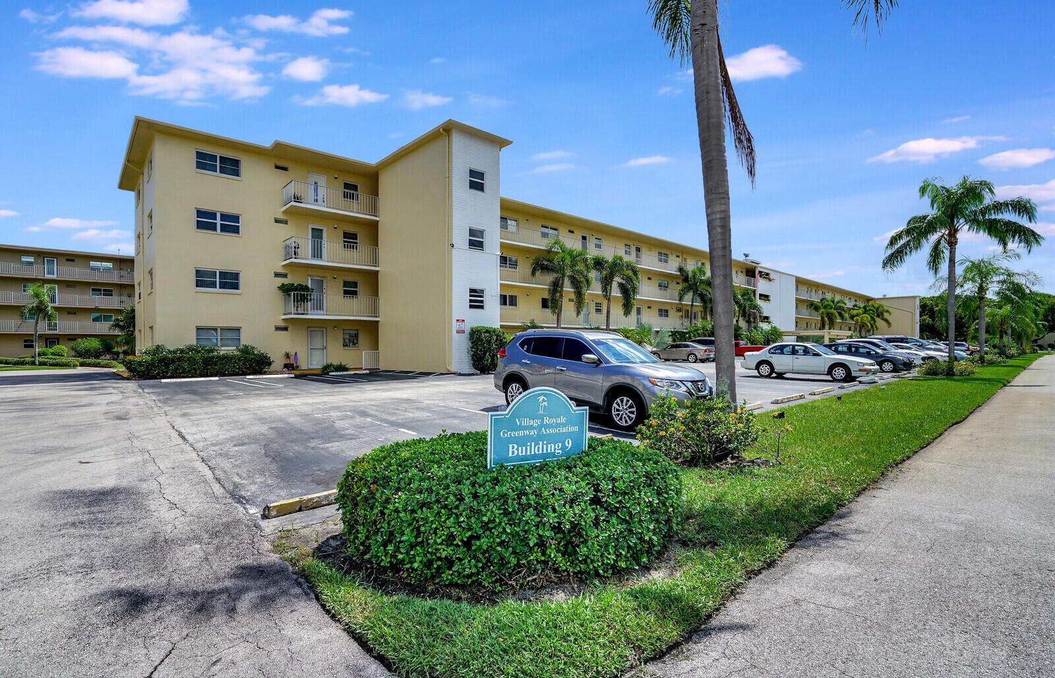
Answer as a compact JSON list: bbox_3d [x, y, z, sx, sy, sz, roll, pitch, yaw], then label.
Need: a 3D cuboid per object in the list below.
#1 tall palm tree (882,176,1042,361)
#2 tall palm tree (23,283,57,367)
[{"bbox_3d":[19.350,-2.910,21.200,5.400,9.000,5.400,0,0,-41],"label":"tall palm tree"},{"bbox_3d":[-30.500,-0.980,29.300,1.750,5.200,1.750,0,0,-41],"label":"tall palm tree"}]

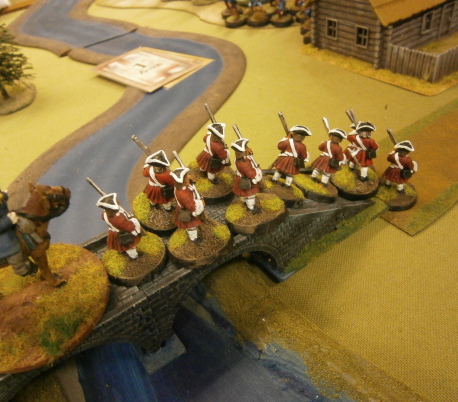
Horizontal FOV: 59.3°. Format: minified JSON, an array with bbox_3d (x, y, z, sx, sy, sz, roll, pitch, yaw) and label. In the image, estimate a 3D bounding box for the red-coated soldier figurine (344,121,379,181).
[{"bbox_3d":[0.068,-0.028,0.209,0.017,0.032,0.015,21,51,28],"label":"red-coated soldier figurine"}]

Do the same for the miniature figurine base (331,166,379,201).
[{"bbox_3d":[0.068,-0.011,0.216,0.025,0.005,0.025,-6,44,6],"label":"miniature figurine base"}]

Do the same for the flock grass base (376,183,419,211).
[{"bbox_3d":[0.105,-0.003,0.252,0.025,0.005,0.025,-7,40,6],"label":"flock grass base"}]

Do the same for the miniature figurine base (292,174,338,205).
[{"bbox_3d":[0.046,-0.007,0.216,0.025,0.005,0.025,-12,38,-38],"label":"miniature figurine base"}]

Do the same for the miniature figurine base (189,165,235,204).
[{"bbox_3d":[-0.009,-0.009,0.189,0.025,0.005,0.025,0,45,0],"label":"miniature figurine base"}]

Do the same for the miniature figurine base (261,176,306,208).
[{"bbox_3d":[0.024,-0.005,0.191,0.025,0.005,0.025,-9,37,-42],"label":"miniature figurine base"}]

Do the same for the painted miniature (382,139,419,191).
[{"bbox_3d":[0.105,-0.021,0.246,0.015,0.032,0.017,-35,45,-29],"label":"painted miniature"}]

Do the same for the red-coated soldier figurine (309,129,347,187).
[{"bbox_3d":[0.051,-0.023,0.210,0.013,0.032,0.014,31,33,31],"label":"red-coated soldier figurine"}]

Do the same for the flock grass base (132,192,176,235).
[{"bbox_3d":[-0.029,0.004,0.178,0.025,0.005,0.025,1,50,-1],"label":"flock grass base"}]

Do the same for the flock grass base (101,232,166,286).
[{"bbox_3d":[-0.037,0.022,0.160,0.025,0.005,0.025,-4,43,4],"label":"flock grass base"}]

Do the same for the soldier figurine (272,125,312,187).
[{"bbox_3d":[0.028,-0.022,0.187,0.017,0.031,0.016,33,31,27],"label":"soldier figurine"}]

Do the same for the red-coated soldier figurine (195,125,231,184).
[{"bbox_3d":[-0.007,-0.021,0.177,0.013,0.032,0.014,34,49,27],"label":"red-coated soldier figurine"}]

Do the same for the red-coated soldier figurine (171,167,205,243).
[{"bbox_3d":[-0.016,0.001,0.153,0.013,0.034,0.012,-16,37,-13],"label":"red-coated soldier figurine"}]

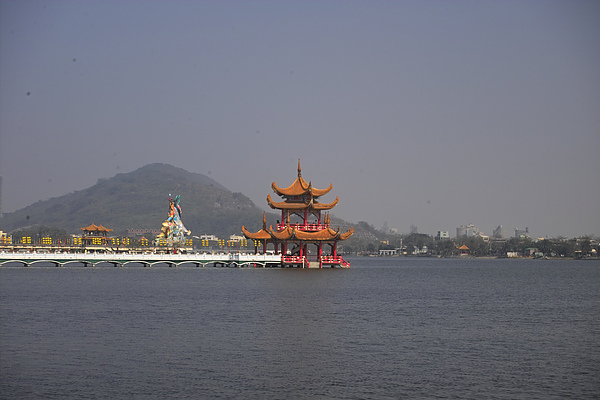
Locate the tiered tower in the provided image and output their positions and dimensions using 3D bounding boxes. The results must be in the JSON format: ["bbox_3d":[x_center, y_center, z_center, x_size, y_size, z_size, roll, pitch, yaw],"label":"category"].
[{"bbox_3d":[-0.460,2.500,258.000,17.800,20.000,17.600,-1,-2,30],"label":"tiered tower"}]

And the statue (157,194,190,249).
[{"bbox_3d":[-51.300,8.700,575.000,13.500,21.700,11.000,0,-2,-7],"label":"statue"}]

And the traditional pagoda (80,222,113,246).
[{"bbox_3d":[-81.200,14.000,565.000,12.800,9.800,11.000,0,-2,0],"label":"traditional pagoda"}]

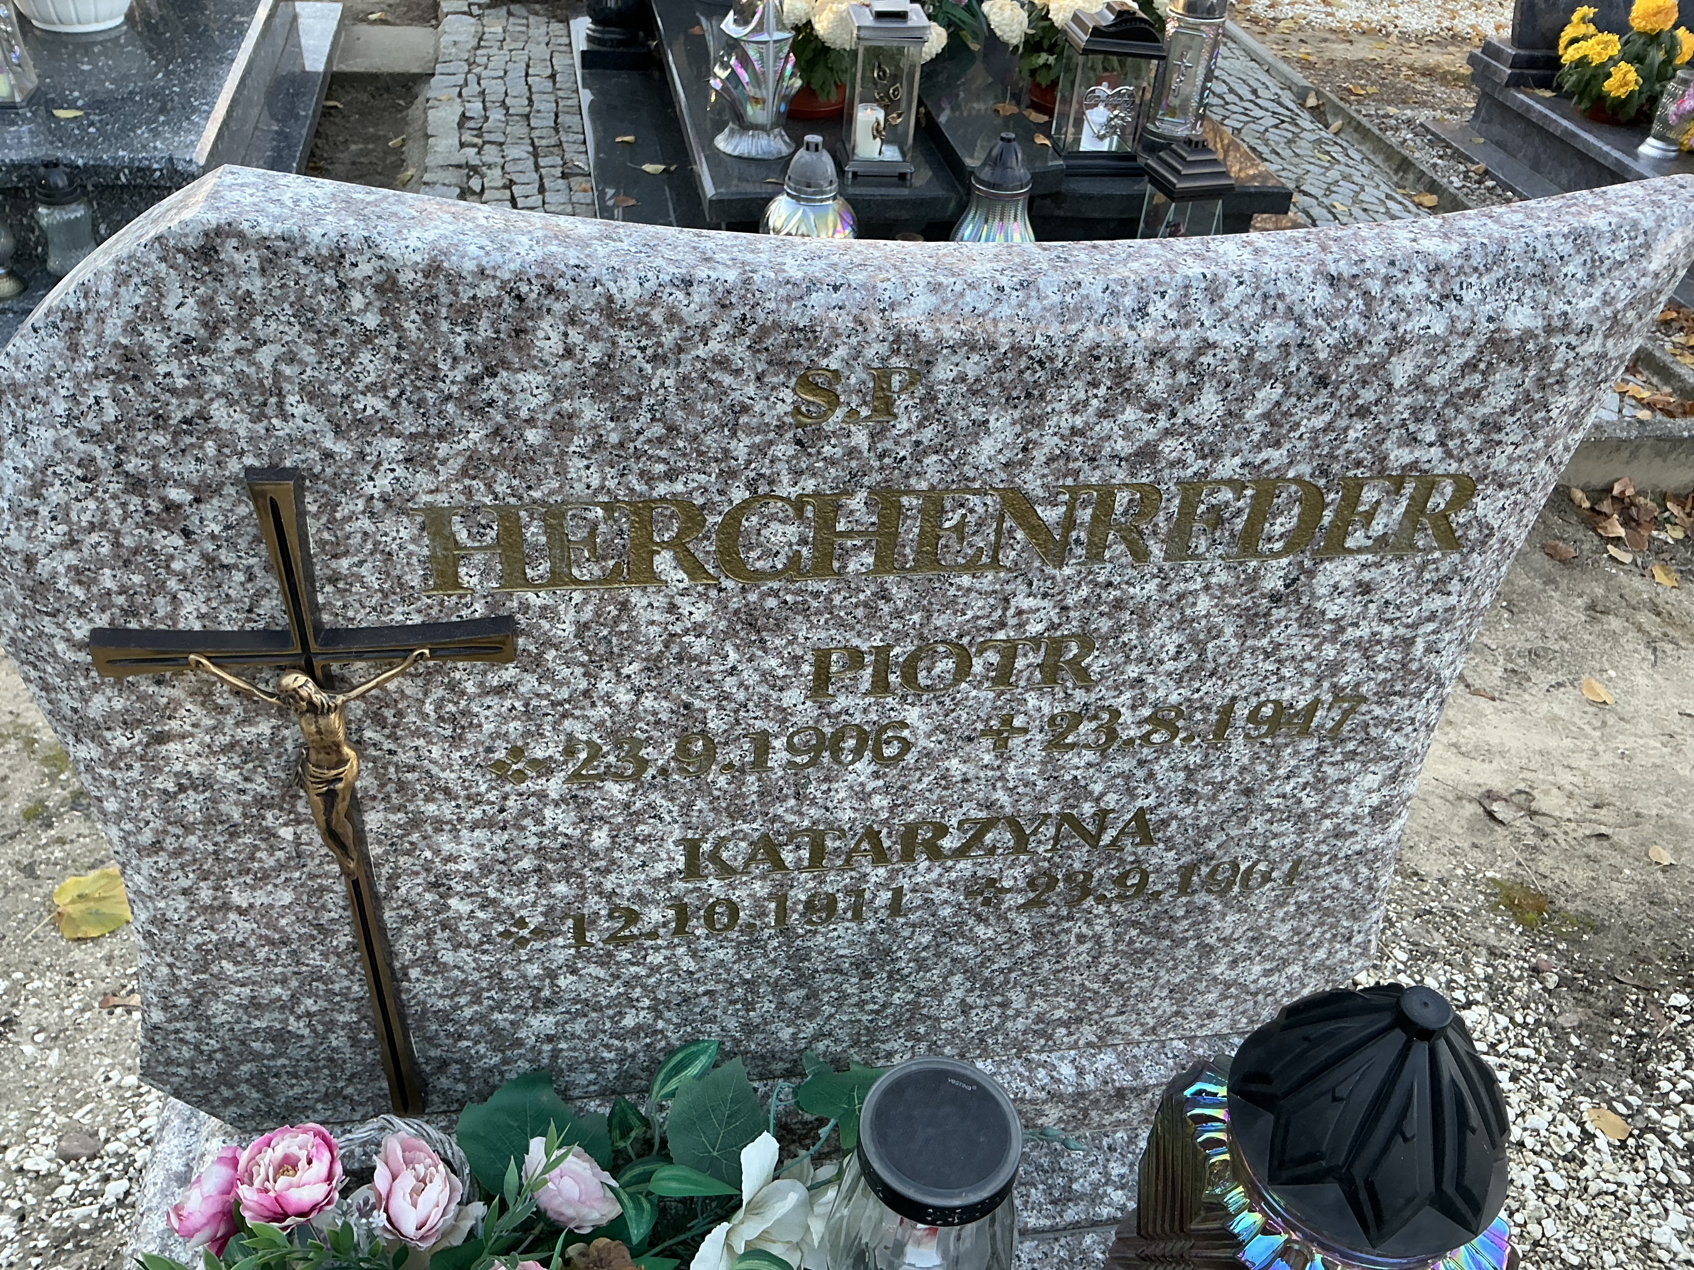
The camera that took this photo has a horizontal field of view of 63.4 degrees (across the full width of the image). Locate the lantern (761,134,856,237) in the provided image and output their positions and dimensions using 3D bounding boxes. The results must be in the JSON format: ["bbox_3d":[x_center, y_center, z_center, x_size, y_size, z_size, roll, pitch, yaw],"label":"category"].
[{"bbox_3d":[-0.060,-0.643,2.146,0.148,0.270,0.148,-2,40,-9],"label":"lantern"}]

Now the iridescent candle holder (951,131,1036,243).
[{"bbox_3d":[0.232,-0.647,2.146,0.140,0.270,0.140,-2,40,-9],"label":"iridescent candle holder"}]

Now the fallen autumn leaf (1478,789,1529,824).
[{"bbox_3d":[0.811,0.215,1.692,0.065,0.020,0.060,-2,40,-9],"label":"fallen autumn leaf"}]

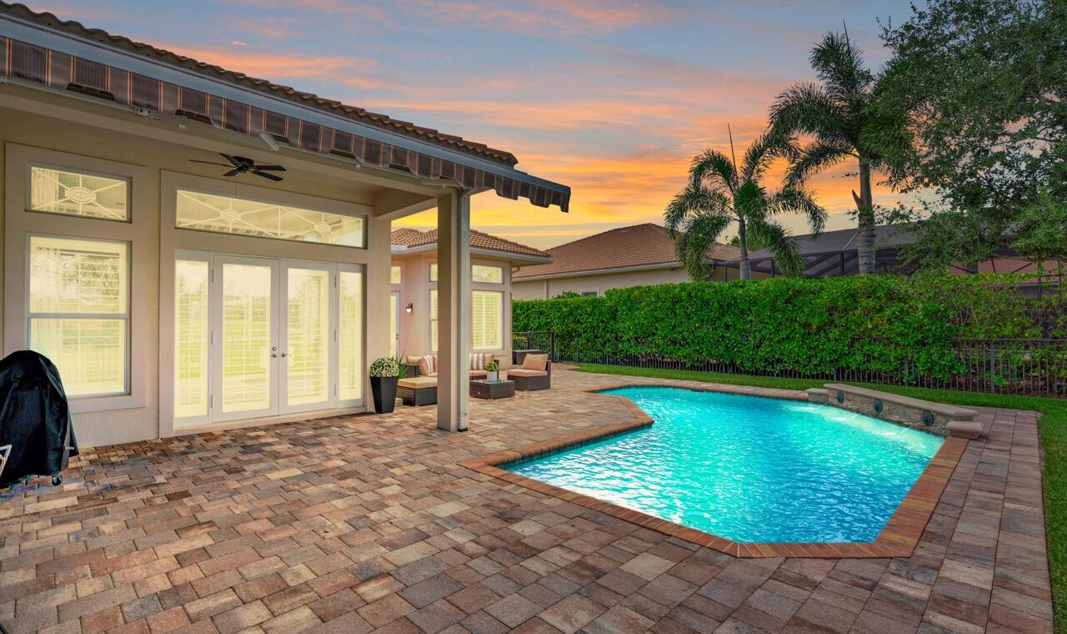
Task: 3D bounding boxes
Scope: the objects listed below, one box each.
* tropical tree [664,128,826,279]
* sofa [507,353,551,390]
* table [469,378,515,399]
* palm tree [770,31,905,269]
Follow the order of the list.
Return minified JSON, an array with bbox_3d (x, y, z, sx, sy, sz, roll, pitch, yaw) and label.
[{"bbox_3d":[6.908,-2.251,16.618,4.800,7.934,4.800,0,-1,44],"label":"tropical tree"},{"bbox_3d":[-0.096,1.275,11.951,0.731,0.800,0.711,0,-1,44],"label":"sofa"},{"bbox_3d":[-0.870,1.511,10.619,0.681,0.305,0.681,0,-1,44],"label":"table"},{"bbox_3d":[9.133,-3.312,14.726,4.300,10.028,4.300,0,-1,44],"label":"palm tree"}]

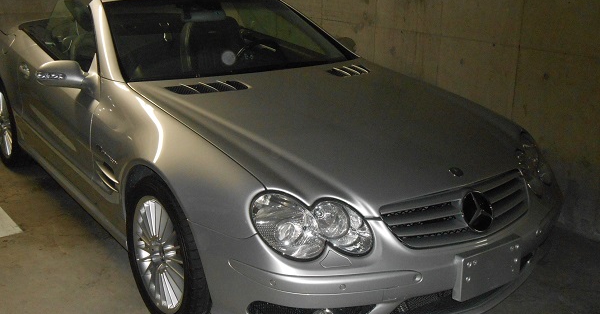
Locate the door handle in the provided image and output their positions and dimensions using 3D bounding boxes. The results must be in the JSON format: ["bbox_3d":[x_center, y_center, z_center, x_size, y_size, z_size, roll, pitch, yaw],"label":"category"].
[{"bbox_3d":[-1.563,-0.494,3.754,0.050,0.060,0.210,-11,21,-35],"label":"door handle"}]

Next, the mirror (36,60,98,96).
[{"bbox_3d":[-1.101,-0.392,3.153,0.250,0.150,0.180,-11,21,-35],"label":"mirror"}]

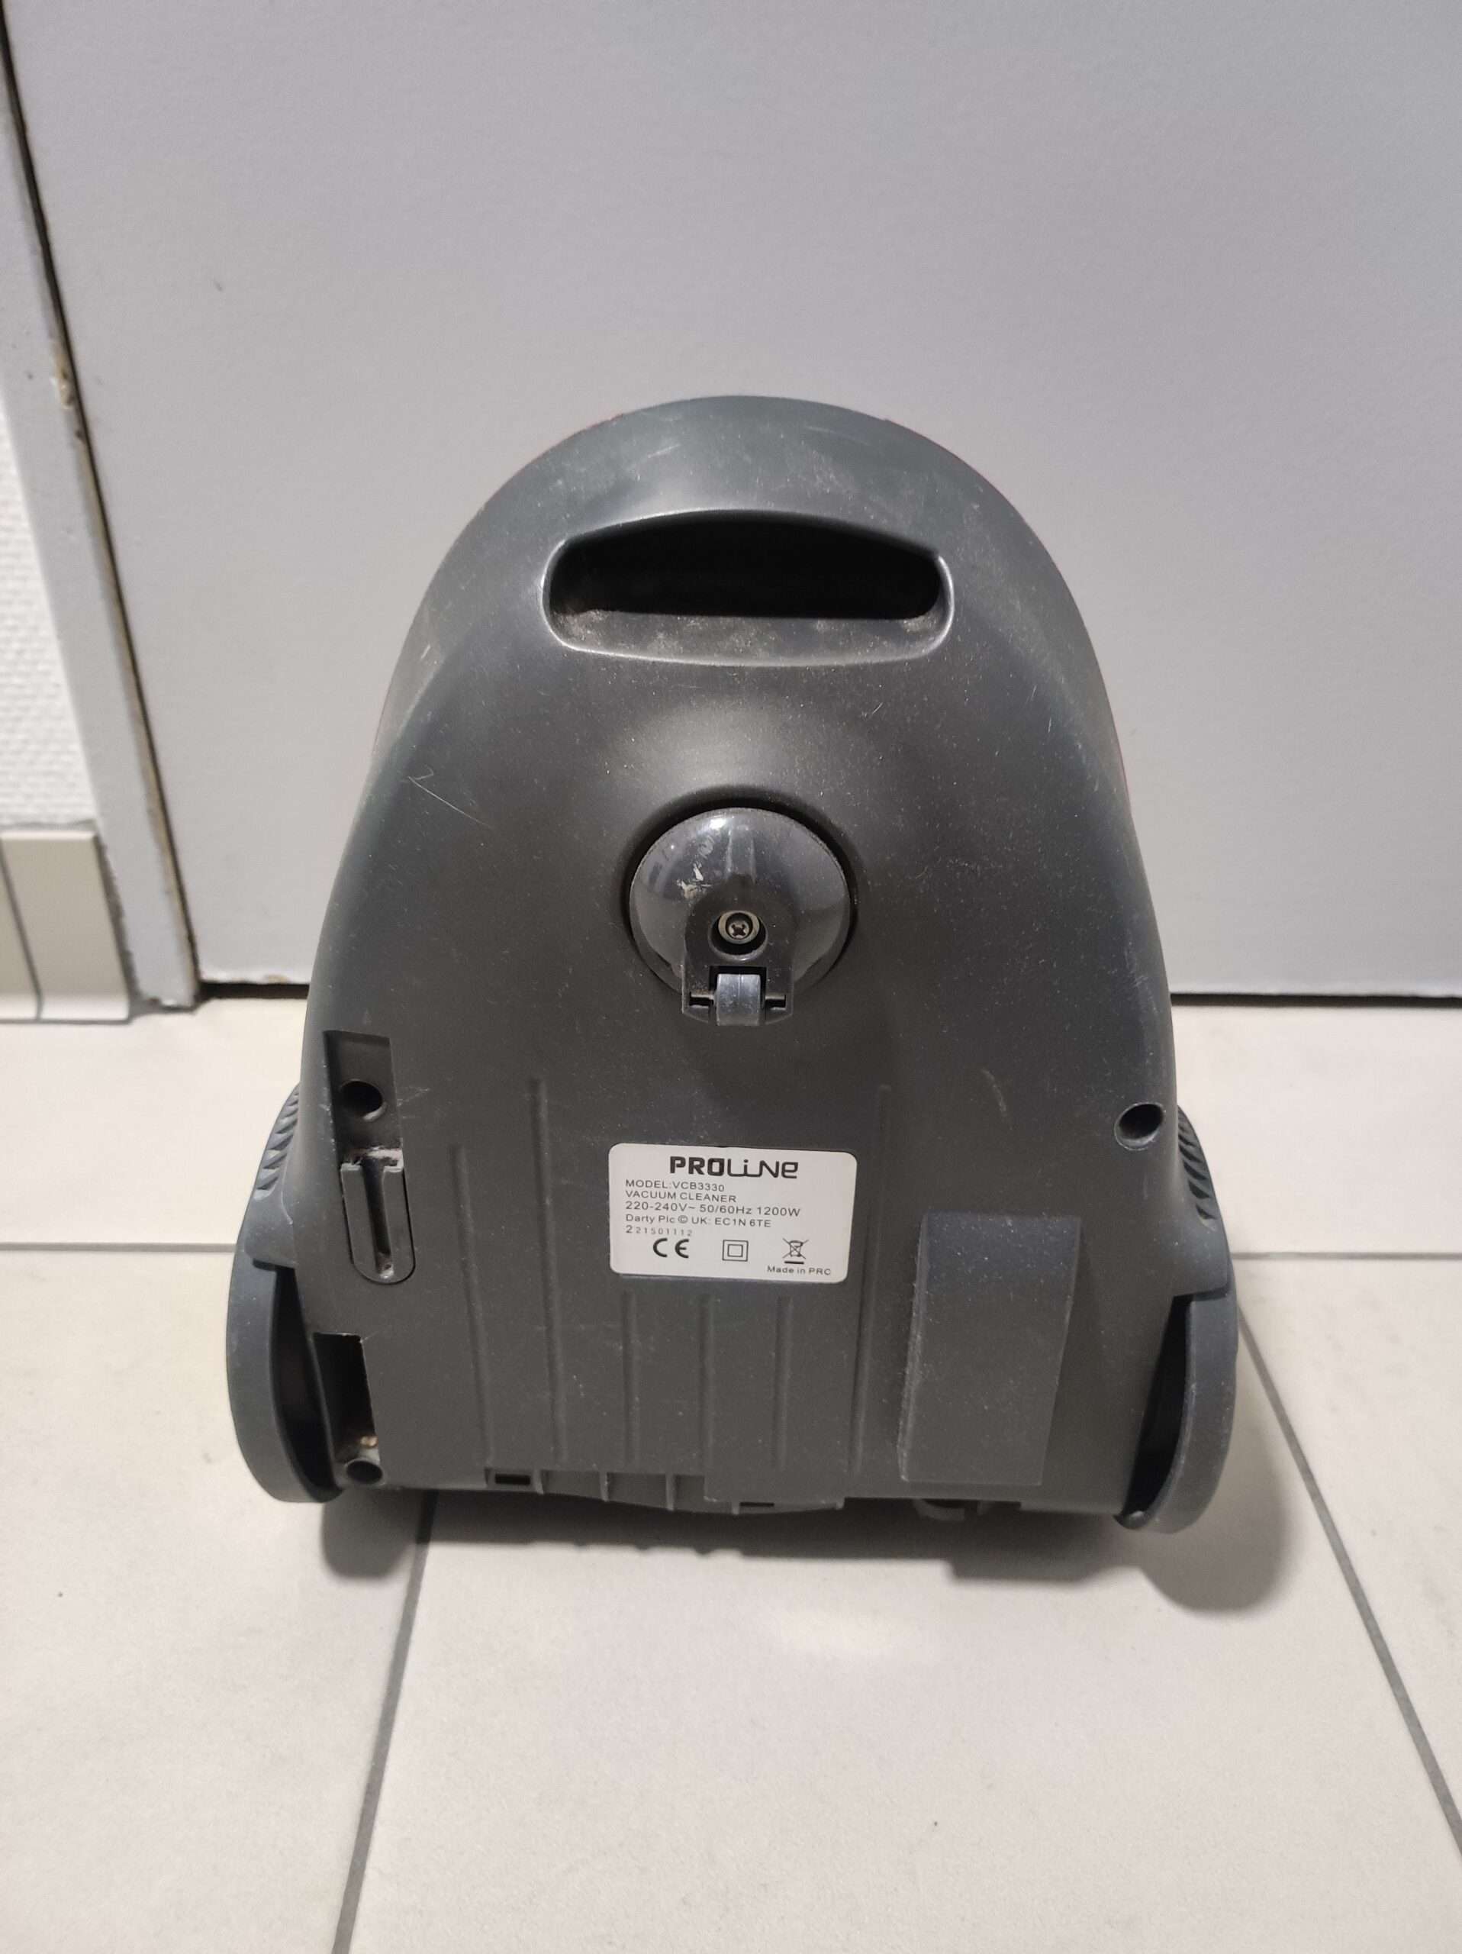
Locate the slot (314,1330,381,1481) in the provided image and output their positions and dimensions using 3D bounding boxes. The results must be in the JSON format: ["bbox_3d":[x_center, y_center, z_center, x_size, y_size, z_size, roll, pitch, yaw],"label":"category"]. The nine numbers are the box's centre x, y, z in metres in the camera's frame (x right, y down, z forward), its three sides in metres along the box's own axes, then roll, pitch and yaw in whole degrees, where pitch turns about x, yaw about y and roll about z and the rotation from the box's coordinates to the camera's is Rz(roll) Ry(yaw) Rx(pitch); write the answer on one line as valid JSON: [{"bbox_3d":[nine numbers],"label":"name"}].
[{"bbox_3d":[-0.118,0.129,0.439,0.015,0.060,0.014,2,28,1],"label":"slot"}]

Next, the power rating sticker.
[{"bbox_3d":[0.001,0.066,0.395,0.068,0.045,0.001,2,28,1],"label":"power rating sticker"}]

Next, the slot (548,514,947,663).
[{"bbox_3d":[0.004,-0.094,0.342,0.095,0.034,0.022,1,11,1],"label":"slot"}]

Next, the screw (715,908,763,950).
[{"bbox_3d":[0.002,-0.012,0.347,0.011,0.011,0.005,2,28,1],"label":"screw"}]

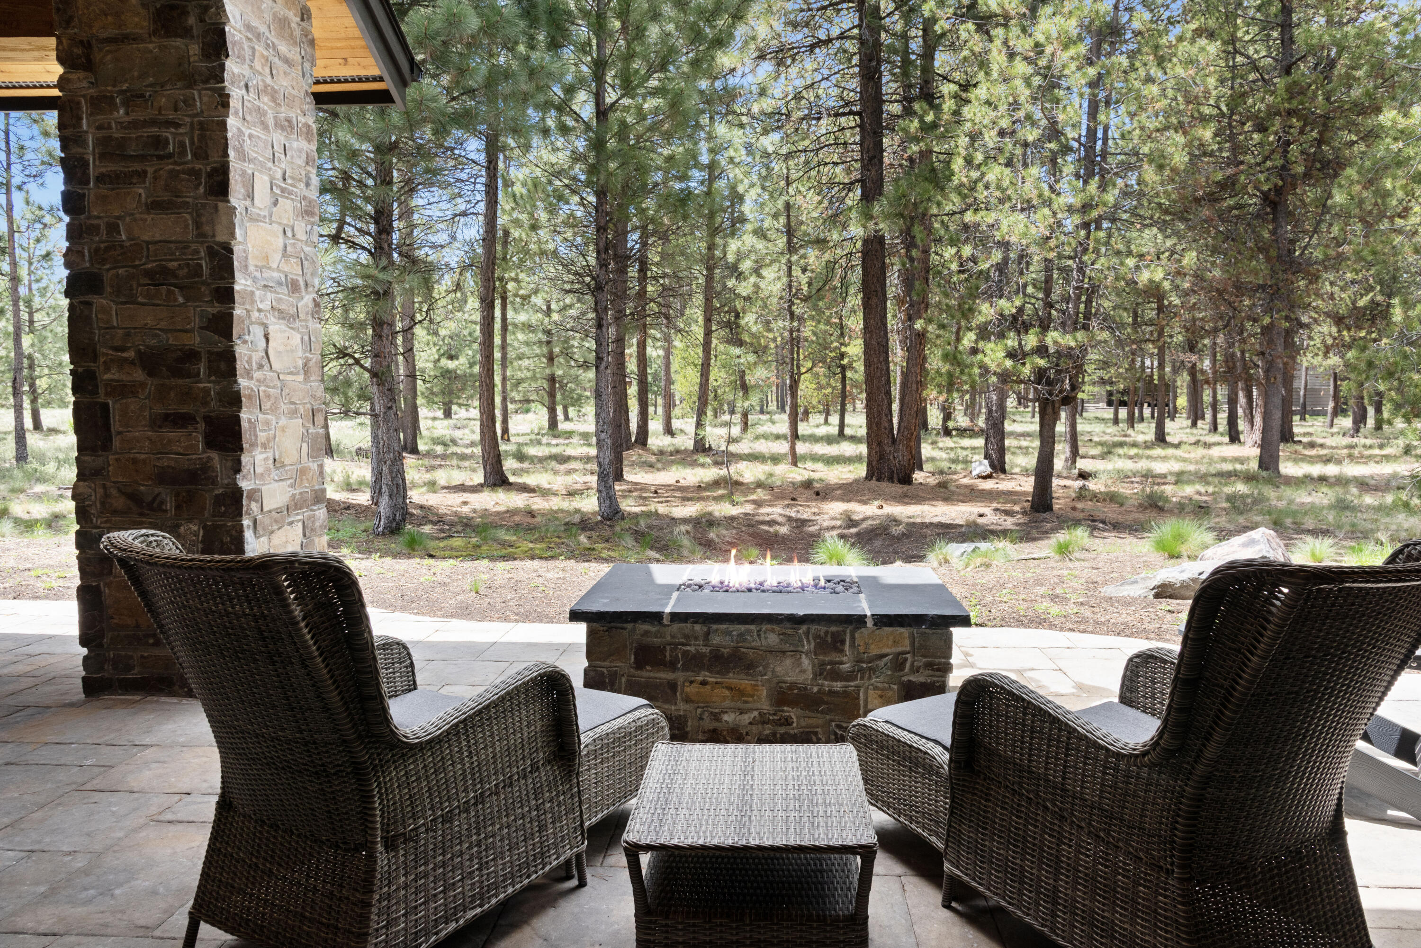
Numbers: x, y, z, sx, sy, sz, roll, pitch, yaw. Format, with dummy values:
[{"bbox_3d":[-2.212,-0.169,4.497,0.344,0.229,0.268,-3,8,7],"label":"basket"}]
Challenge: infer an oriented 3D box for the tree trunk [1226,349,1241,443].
[{"bbox_3d":[13.635,-2.034,24.708,0.333,2.485,0.333,0,5,4],"label":"tree trunk"}]

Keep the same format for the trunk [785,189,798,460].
[{"bbox_3d":[1.489,-2.679,17.470,0.206,5.109,0.206,0,5,4],"label":"trunk"}]

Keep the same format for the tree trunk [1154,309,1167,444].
[{"bbox_3d":[11.755,-2.538,24.742,0.305,3.493,0.305,0,5,4],"label":"tree trunk"}]

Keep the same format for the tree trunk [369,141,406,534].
[{"bbox_3d":[-3.253,-1.344,9.524,0.347,3.891,0.347,0,5,4],"label":"tree trunk"}]

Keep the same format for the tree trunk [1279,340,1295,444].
[{"bbox_3d":[14.850,-2.100,24.397,0.357,2.667,0.357,0,5,4],"label":"tree trunk"}]

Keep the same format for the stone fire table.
[{"bbox_3d":[0.259,0.778,4.170,1.544,0.570,0.972,0,5,4],"label":"stone fire table"}]

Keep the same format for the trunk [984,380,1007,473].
[{"bbox_3d":[4.944,-0.804,16.402,0.373,1.556,0.373,0,5,4],"label":"trunk"}]

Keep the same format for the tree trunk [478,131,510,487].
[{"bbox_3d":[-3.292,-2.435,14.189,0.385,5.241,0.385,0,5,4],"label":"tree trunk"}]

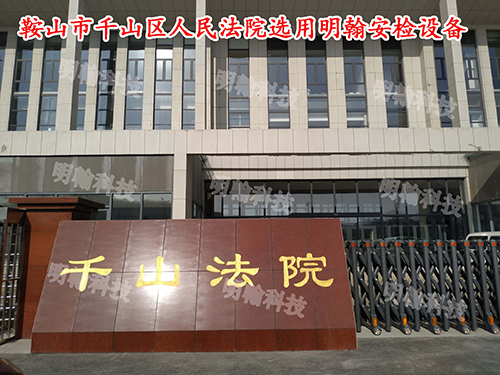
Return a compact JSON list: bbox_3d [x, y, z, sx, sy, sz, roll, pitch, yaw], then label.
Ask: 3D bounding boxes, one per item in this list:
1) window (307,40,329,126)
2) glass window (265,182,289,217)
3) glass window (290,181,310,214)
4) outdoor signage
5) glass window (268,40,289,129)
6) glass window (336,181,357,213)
[{"bbox_3d":[4.346,-6.772,22.306,1.430,6.260,0.150,-1,-9,0],"label":"window"},{"bbox_3d":[1.653,0.672,21.144,1.460,2.130,0.120,-1,-9,0],"label":"glass window"},{"bbox_3d":[3.067,0.617,21.138,1.360,2.060,0.120,-1,-9,0],"label":"glass window"},{"bbox_3d":[-0.841,1.494,5.617,4.800,1.990,0.720,-1,-9,0],"label":"outdoor signage"},{"bbox_3d":[1.833,-6.781,22.333,1.420,6.270,0.150,-1,-9,0],"label":"glass window"},{"bbox_3d":[4.757,0.457,17.092,1.081,1.629,0.100,-1,-9,0],"label":"glass window"}]

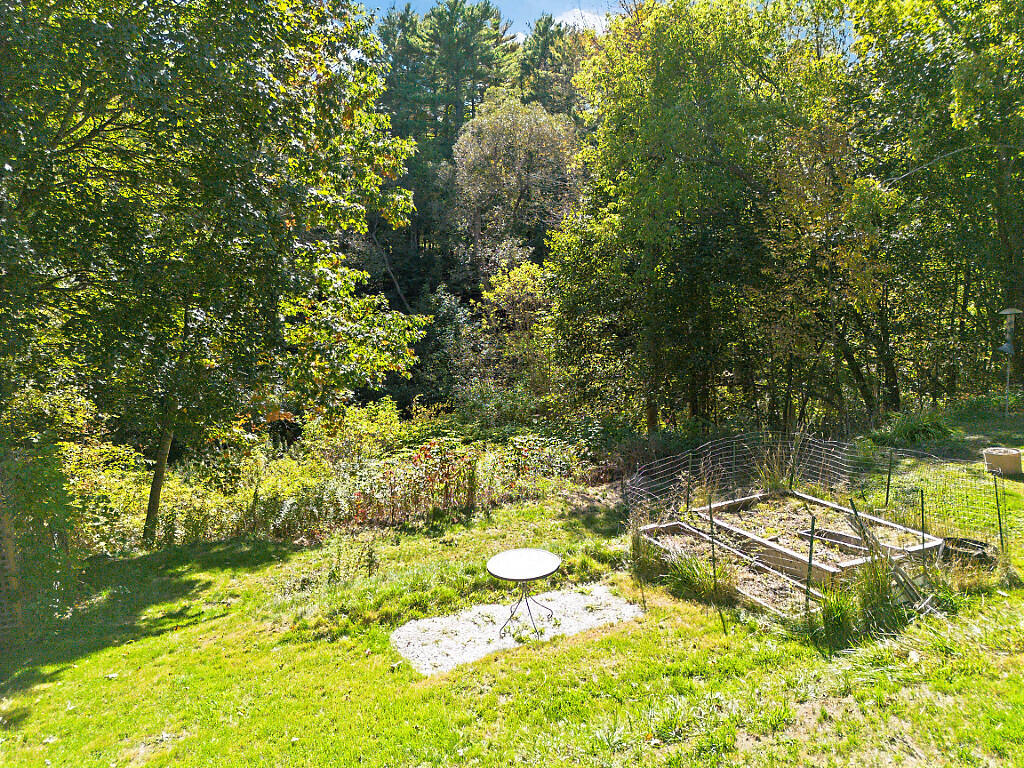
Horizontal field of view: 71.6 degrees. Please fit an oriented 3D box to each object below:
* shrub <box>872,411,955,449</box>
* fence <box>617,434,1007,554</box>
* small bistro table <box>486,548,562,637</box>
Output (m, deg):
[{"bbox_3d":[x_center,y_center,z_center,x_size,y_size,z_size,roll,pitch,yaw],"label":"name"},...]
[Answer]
[{"bbox_3d":[8.120,0.873,14.383,1.500,0.680,1.300,5,11,30],"label":"shrub"},{"bbox_3d":[3.857,1.653,9.402,3.900,1.000,3.150,-6,11,-32],"label":"fence"},{"bbox_3d":[0.127,2.166,7.255,0.750,0.690,0.750,0,9,0],"label":"small bistro table"}]

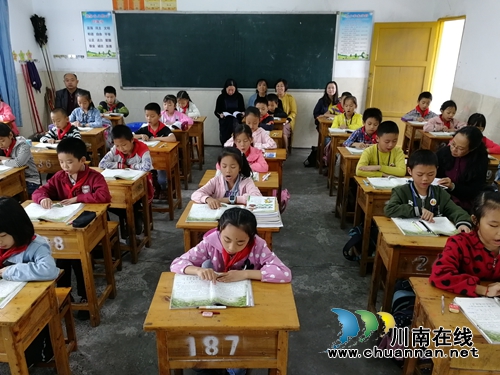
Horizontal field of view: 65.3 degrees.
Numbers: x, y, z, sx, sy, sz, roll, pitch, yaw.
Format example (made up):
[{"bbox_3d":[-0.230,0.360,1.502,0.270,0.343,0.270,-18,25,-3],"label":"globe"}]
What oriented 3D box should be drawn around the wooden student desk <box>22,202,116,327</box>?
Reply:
[{"bbox_3d":[-1.258,0.521,2.611,0.609,0.750,0.381,1,21,2],"label":"wooden student desk"}]

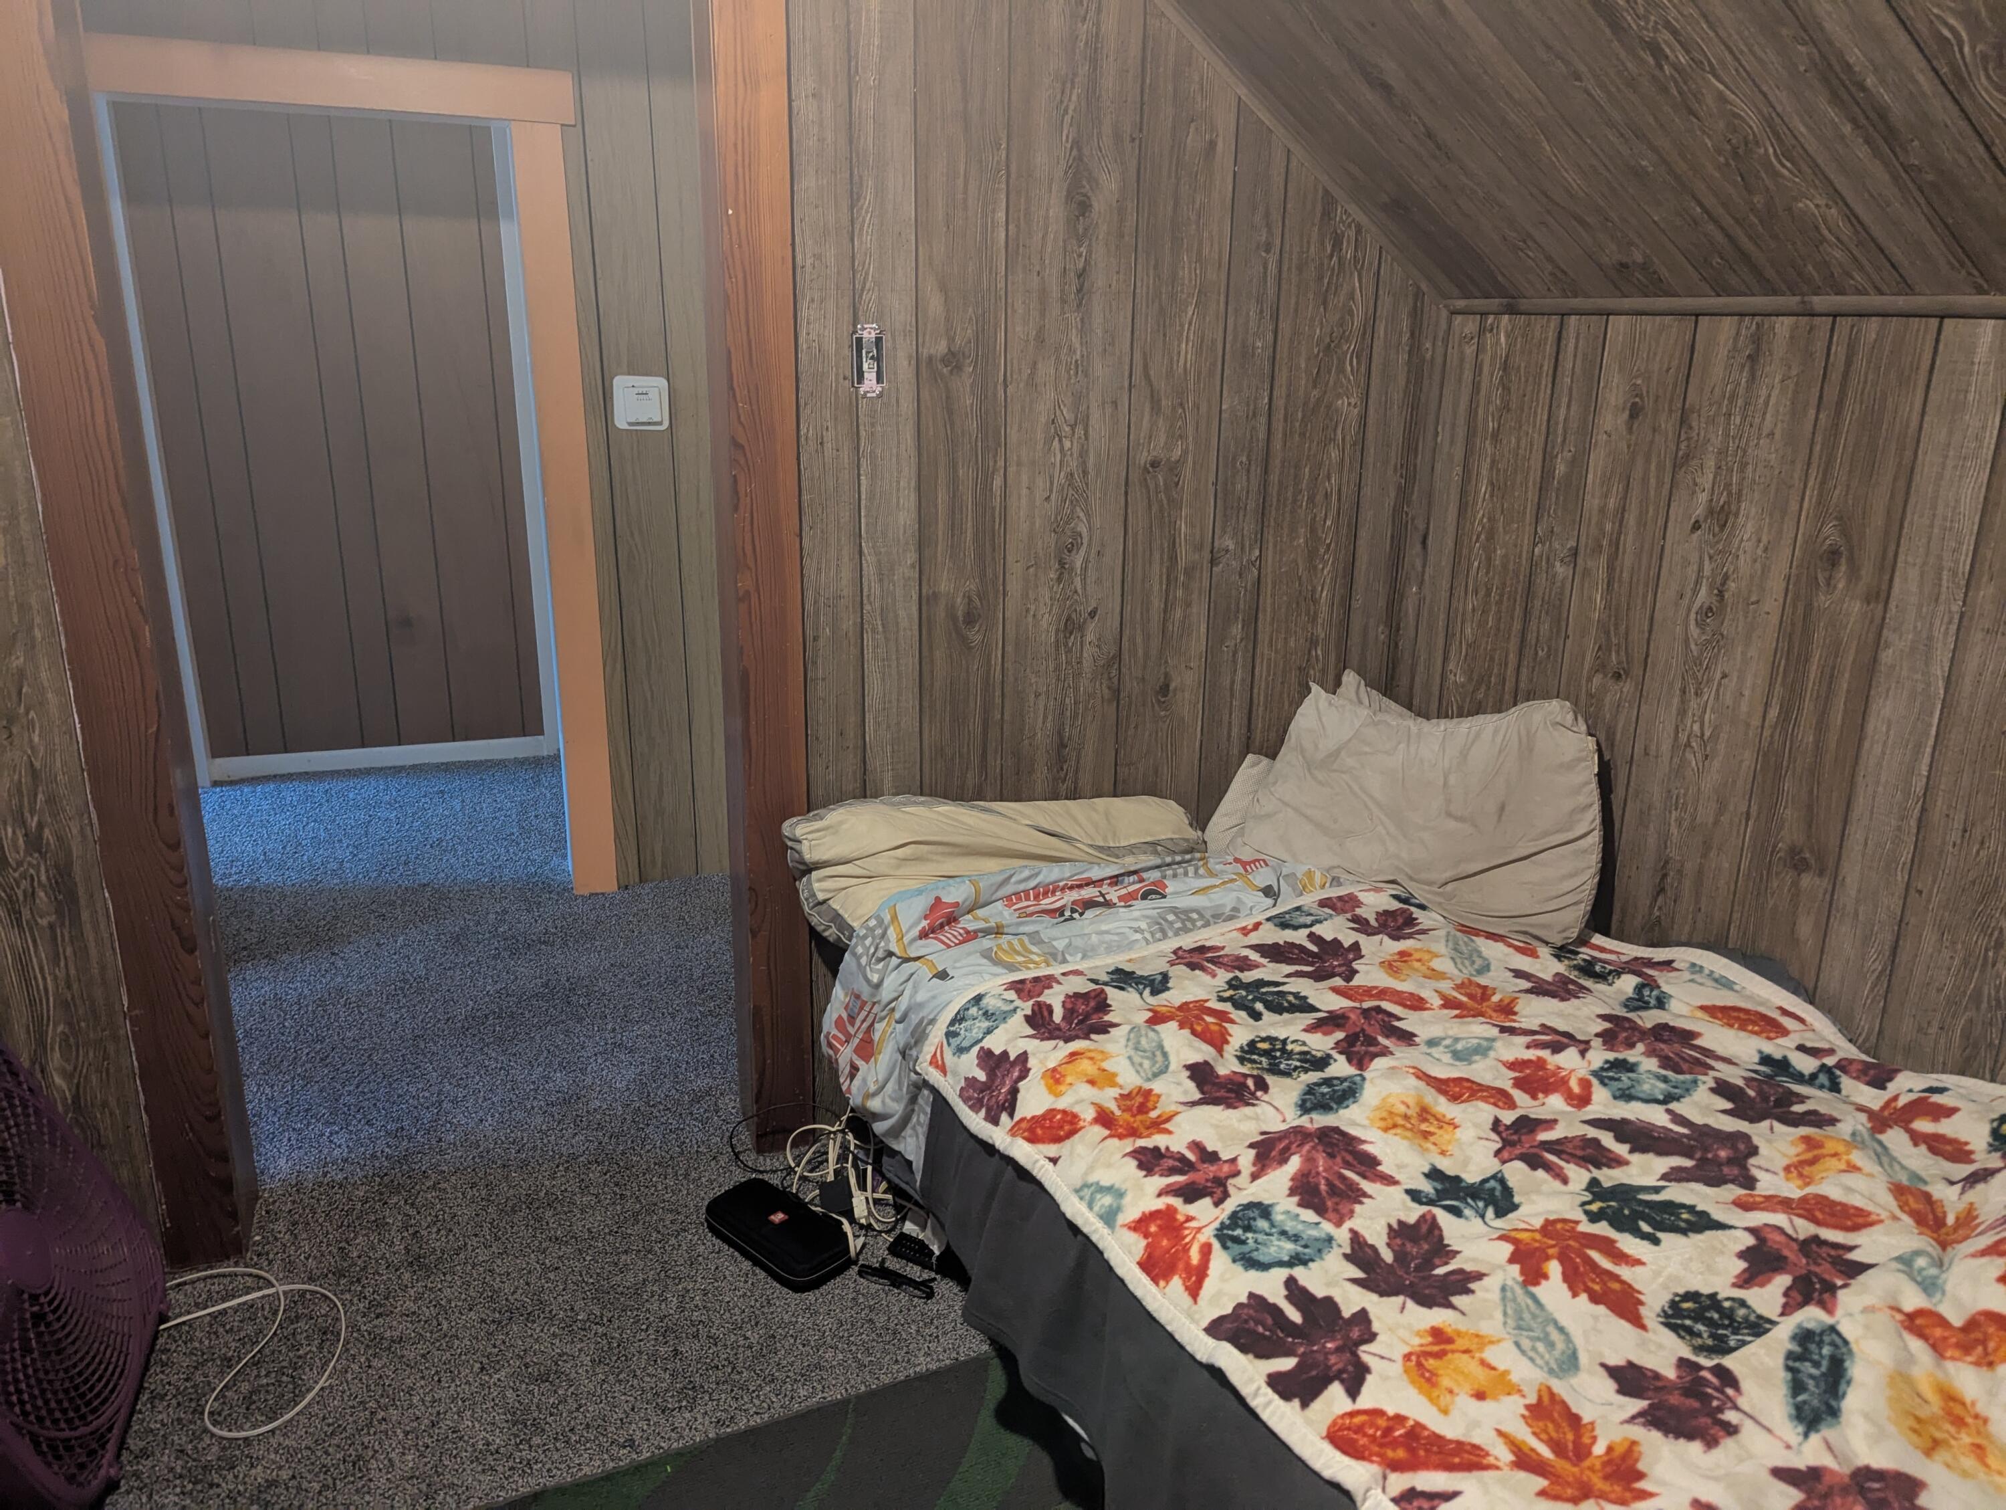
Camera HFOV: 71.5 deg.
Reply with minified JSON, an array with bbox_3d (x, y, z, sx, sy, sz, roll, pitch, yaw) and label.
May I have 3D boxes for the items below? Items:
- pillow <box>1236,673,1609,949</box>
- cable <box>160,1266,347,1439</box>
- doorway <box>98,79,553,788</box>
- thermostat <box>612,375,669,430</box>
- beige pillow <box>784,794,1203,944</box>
[{"bbox_3d":[0.697,0.077,2.300,0.500,0.420,0.160,7,-19,20],"label":"pillow"},{"bbox_3d":[-1.058,0.819,1.971,0.220,0.015,0.410,-14,22,-41],"label":"cable"},{"bbox_3d":[-1.452,-0.489,3.179,0.800,1.840,0.120,-6,18,-22],"label":"doorway"},{"bbox_3d":[-0.850,-0.830,3.284,0.129,0.121,0.030,-6,18,-22],"label":"thermostat"},{"bbox_3d":[0.011,0.157,2.263,0.700,0.190,0.330,-6,18,-22],"label":"beige pillow"}]

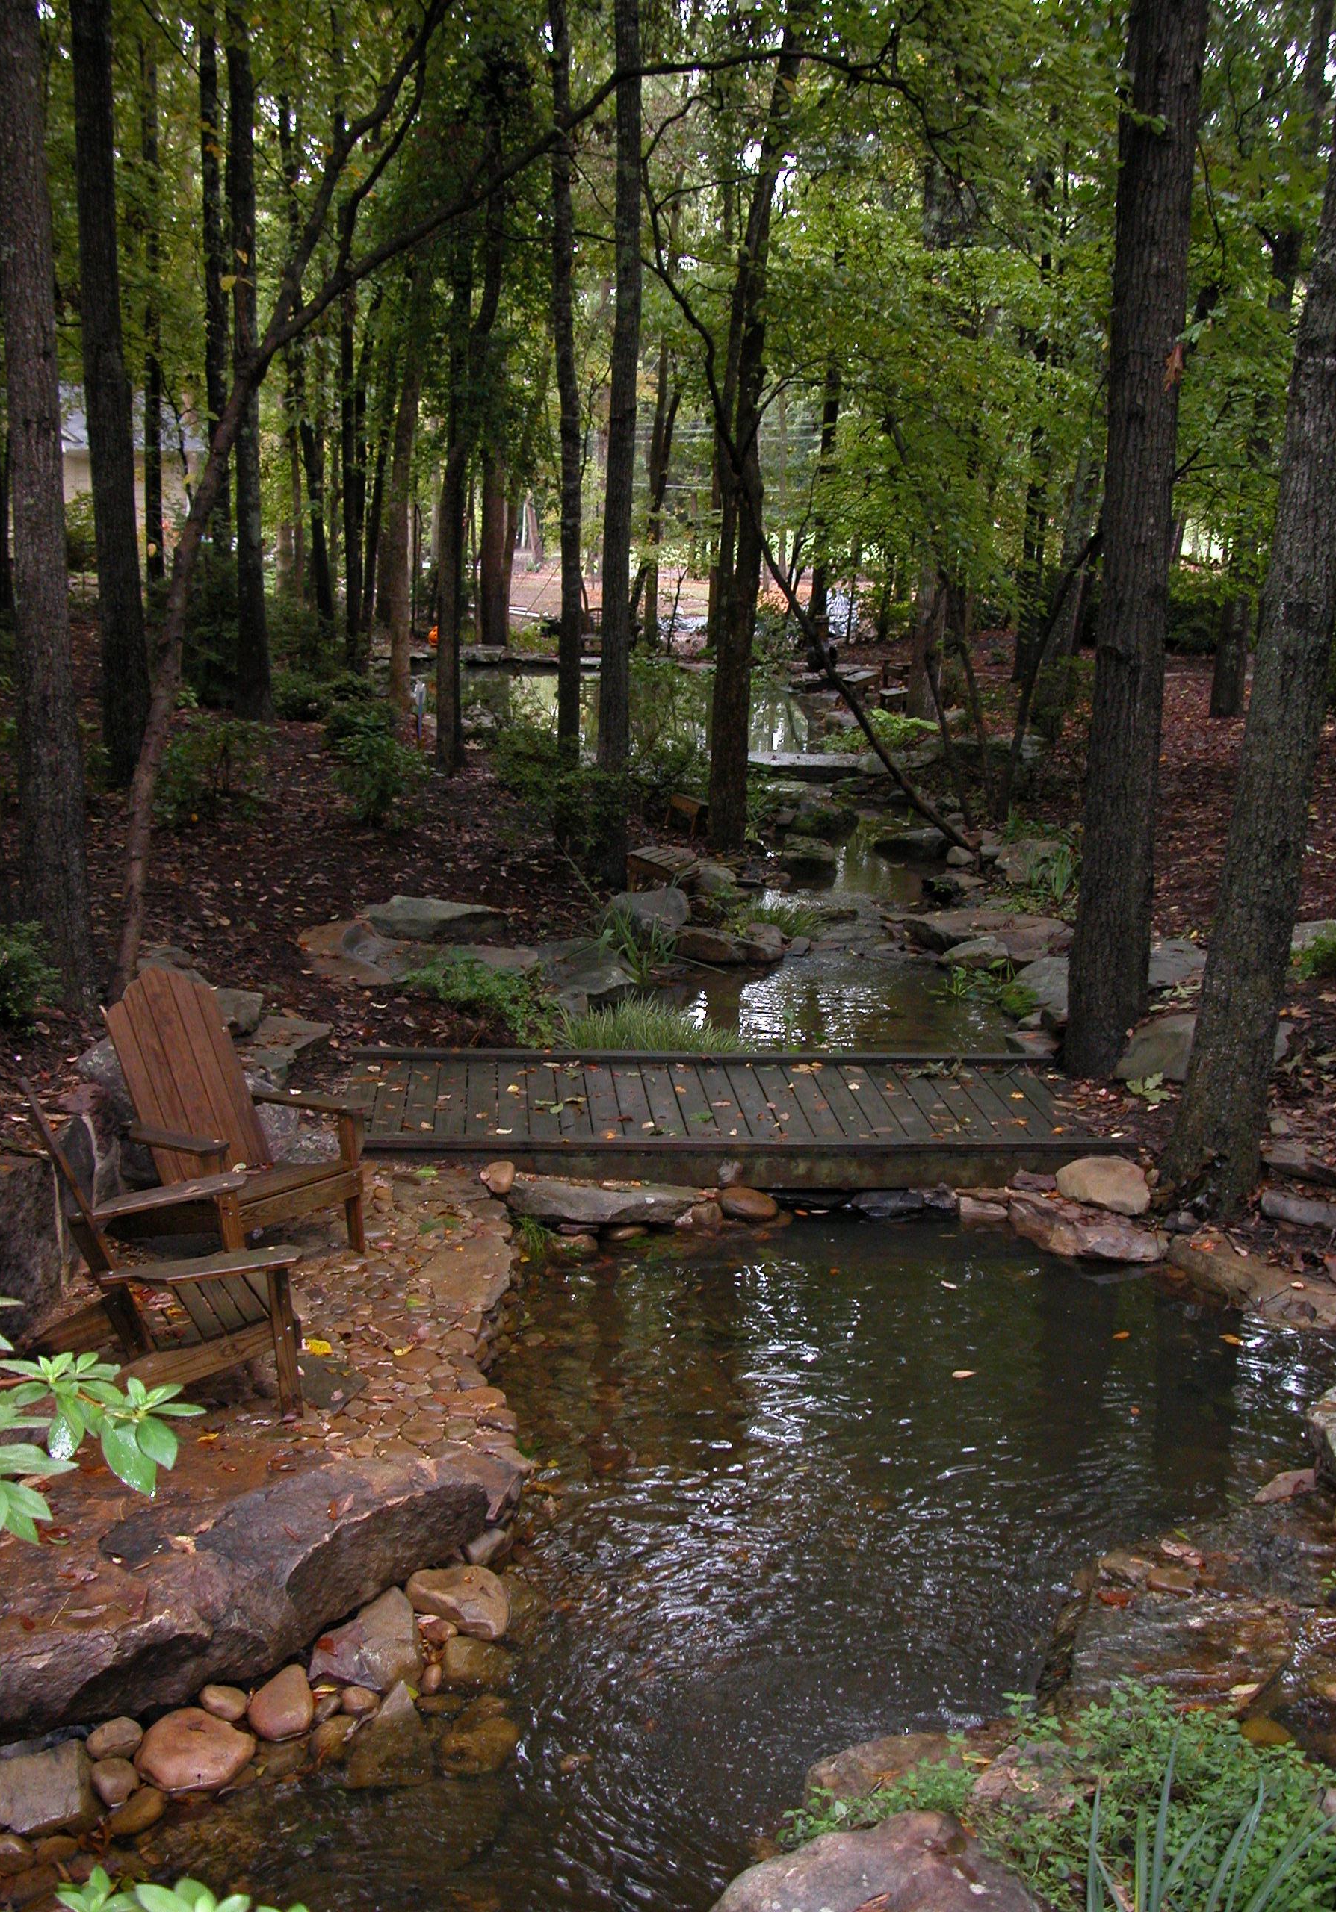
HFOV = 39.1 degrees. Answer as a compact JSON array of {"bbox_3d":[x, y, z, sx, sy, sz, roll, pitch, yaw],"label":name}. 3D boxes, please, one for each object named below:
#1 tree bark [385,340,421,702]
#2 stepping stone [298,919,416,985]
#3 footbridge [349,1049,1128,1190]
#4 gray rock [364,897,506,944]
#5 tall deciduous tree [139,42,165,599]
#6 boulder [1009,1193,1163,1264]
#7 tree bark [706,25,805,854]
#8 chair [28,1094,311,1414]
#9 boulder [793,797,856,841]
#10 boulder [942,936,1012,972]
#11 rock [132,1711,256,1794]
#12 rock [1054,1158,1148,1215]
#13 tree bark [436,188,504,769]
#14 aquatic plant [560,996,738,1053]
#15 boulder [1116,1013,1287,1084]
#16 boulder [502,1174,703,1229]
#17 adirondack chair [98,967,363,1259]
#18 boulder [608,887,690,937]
[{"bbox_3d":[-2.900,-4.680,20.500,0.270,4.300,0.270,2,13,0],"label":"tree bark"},{"bbox_3d":[-1.875,-0.027,11.332,0.660,0.200,0.800,1,14,0],"label":"stepping stone"},{"bbox_3d":[0.286,0.777,9.127,3.630,0.220,1.430,1,14,-5],"label":"footbridge"},{"bbox_3d":[-1.418,-0.238,11.586,0.857,0.217,0.463,1,14,-6],"label":"gray rock"},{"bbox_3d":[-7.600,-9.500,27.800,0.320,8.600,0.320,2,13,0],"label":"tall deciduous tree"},{"bbox_3d":[1.780,1.180,7.970,0.640,0.240,0.420,6,13,17],"label":"boulder"},{"bbox_3d":[0.722,-3.933,14.900,0.420,6.360,0.380,2,14,-6],"label":"tree bark"},{"bbox_3d":[-1.683,0.954,5.996,0.860,0.980,0.770,-5,15,-26],"label":"chair"},{"bbox_3d":[1.374,-1.198,16.378,0.520,0.290,0.450,1,14,0],"label":"boulder"},{"bbox_3d":[2.050,-0.010,12.450,0.470,0.220,0.360,2,13,0],"label":"boulder"},{"bbox_3d":[-1.190,1.999,4.721,0.300,0.160,0.230,1,14,0],"label":"rock"},{"bbox_3d":[1.936,1.037,8.380,0.400,0.220,0.300,1,14,-5],"label":"rock"},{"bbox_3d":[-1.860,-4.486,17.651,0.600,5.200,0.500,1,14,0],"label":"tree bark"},{"bbox_3d":[-0.137,0.395,10.177,0.930,0.380,0.600,1,14,-5],"label":"aquatic plant"},{"bbox_3d":[2.720,0.470,9.600,0.840,0.300,0.500,2,13,0],"label":"boulder"},{"bbox_3d":[-0.279,1.086,8.250,0.820,0.200,0.400,1,14,-5],"label":"boulder"},{"bbox_3d":[-1.670,0.610,7.030,0.840,1.000,0.790,13,17,39],"label":"adirondack chair"},{"bbox_3d":[-0.139,-0.292,12.900,0.540,0.300,0.400,1,14,-5],"label":"boulder"}]

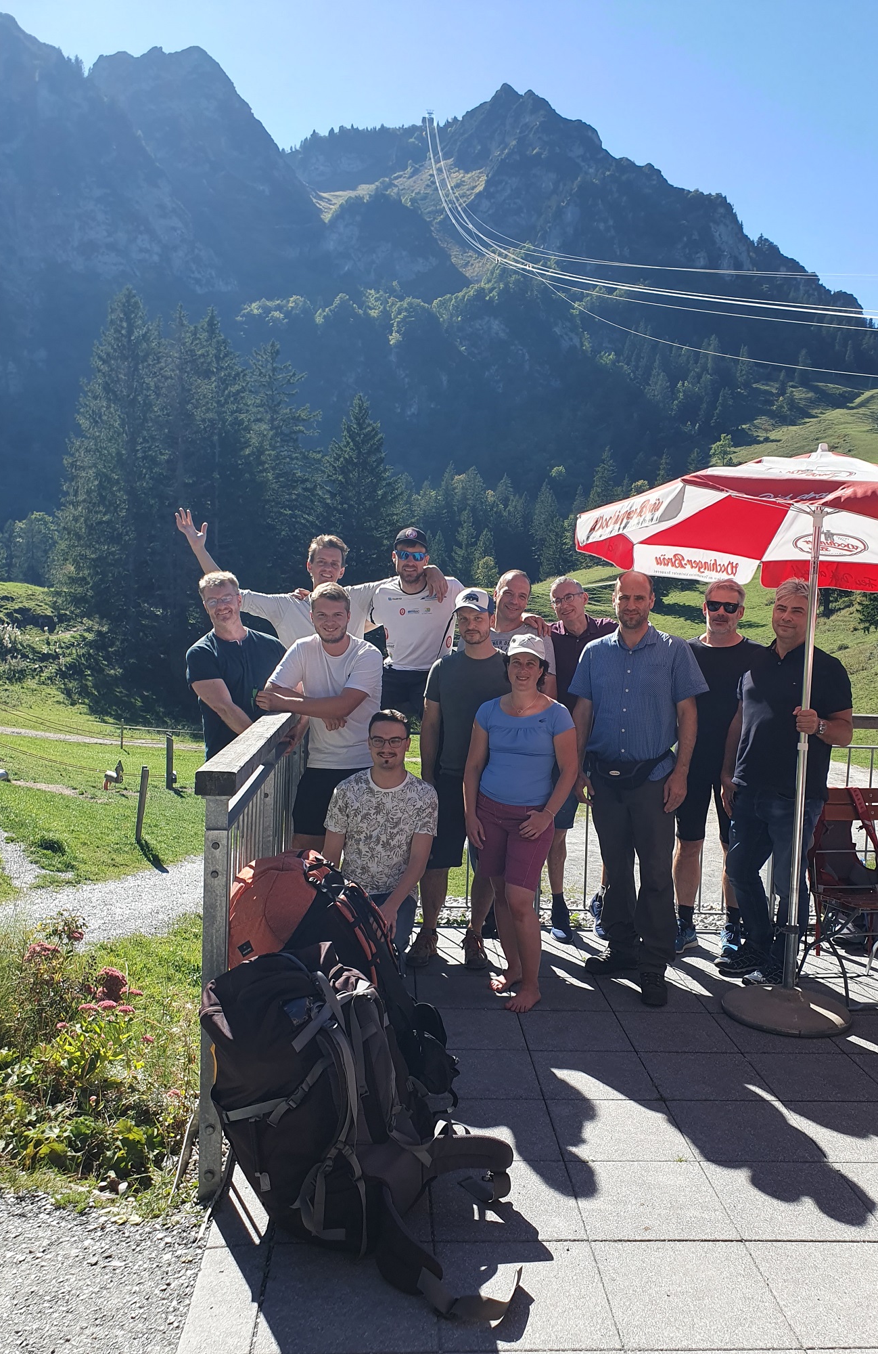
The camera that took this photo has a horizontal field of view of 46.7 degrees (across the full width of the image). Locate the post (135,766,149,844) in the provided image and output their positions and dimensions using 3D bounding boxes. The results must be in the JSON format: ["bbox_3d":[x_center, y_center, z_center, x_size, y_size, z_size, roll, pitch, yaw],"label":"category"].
[{"bbox_3d":[-3.793,1.636,13.000,0.110,1.000,0.110,2,2,0],"label":"post"}]

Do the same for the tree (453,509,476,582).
[{"bbox_3d":[4.868,-25.049,195.000,4.665,14.198,4.665,2,2,0],"label":"tree"}]

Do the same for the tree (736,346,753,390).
[{"bbox_3d":[120.241,-121.489,400.000,7.073,17.891,7.073,2,2,0],"label":"tree"}]

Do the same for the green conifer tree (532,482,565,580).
[{"bbox_3d":[20.993,-27.889,195.000,6.491,19.066,6.491,2,2,0],"label":"green conifer tree"}]

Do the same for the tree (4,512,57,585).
[{"bbox_3d":[-50.252,-15.472,125.000,6.501,9.751,6.501,2,2,0],"label":"tree"}]

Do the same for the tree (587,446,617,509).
[{"bbox_3d":[41.783,-49.761,260.000,7.572,18.660,7.572,2,2,0],"label":"tree"}]

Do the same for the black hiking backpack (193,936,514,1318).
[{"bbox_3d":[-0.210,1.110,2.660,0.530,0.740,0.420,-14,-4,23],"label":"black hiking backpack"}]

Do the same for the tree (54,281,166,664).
[{"bbox_3d":[-24.183,-14.822,75.000,8.191,27.694,8.191,2,2,0],"label":"tree"}]

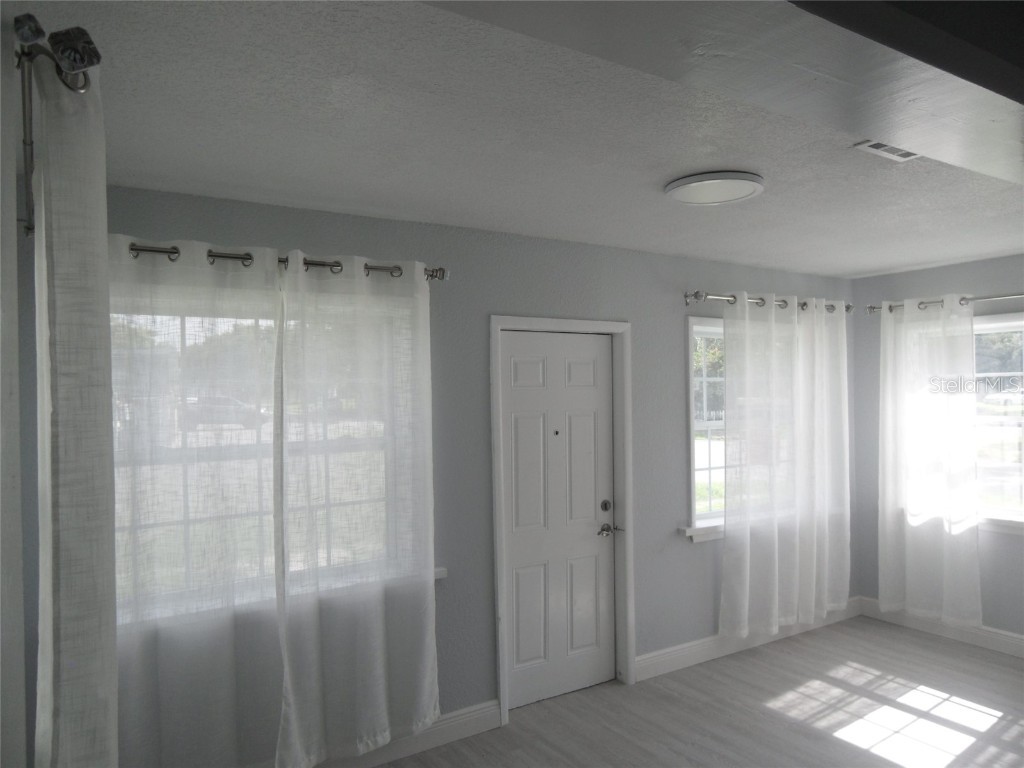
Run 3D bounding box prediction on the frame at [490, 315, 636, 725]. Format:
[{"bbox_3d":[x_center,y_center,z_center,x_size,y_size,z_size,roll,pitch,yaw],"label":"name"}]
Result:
[{"bbox_3d":[0.282,0.688,3.865,0.921,2.072,0.140,0,-1,-33],"label":"frame"}]

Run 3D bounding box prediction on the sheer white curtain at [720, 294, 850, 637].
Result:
[{"bbox_3d":[1.834,0.508,4.698,1.342,2.165,0.120,0,-1,-33],"label":"sheer white curtain"}]

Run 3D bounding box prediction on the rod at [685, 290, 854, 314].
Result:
[{"bbox_3d":[1.744,-0.528,4.696,1.696,0.070,0.120,0,-1,-33],"label":"rod"}]

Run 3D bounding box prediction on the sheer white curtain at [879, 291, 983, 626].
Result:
[{"bbox_3d":[2.776,0.501,4.776,0.120,2.175,0.635,0,-1,-33],"label":"sheer white curtain"}]

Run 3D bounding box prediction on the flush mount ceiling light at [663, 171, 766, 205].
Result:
[{"bbox_3d":[0.796,-0.768,2.811,0.377,0.029,0.377,-1,-1,0],"label":"flush mount ceiling light"}]

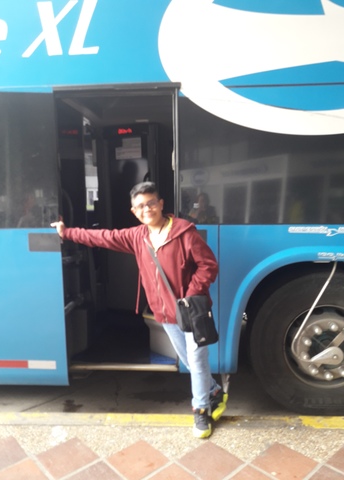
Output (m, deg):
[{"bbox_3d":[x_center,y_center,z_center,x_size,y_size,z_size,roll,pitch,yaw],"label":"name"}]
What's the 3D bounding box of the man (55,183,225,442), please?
[{"bbox_3d":[-0.225,0.390,2.385,1.090,1.480,0.380,0,5,9],"label":"man"}]

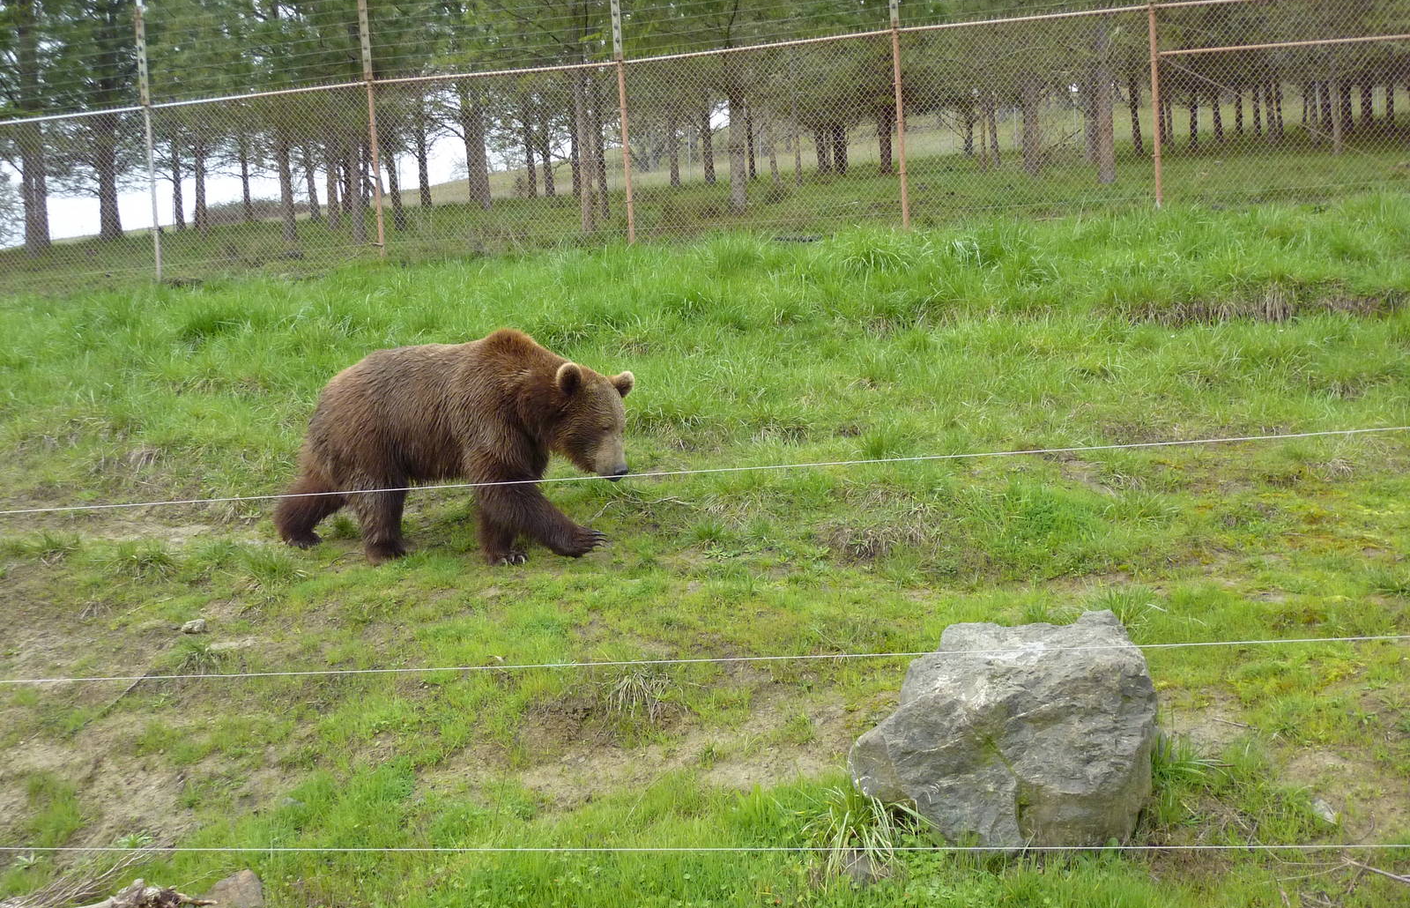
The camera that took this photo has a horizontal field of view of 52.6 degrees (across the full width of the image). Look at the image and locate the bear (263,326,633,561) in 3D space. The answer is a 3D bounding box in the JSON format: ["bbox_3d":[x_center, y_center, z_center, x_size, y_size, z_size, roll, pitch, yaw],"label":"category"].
[{"bbox_3d":[-1.250,-0.030,6.970,1.820,1.130,0.700,-2,2,23],"label":"bear"}]

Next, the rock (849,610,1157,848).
[{"bbox_3d":[0.950,0.875,4.620,0.960,0.670,0.740,-3,2,3],"label":"rock"}]

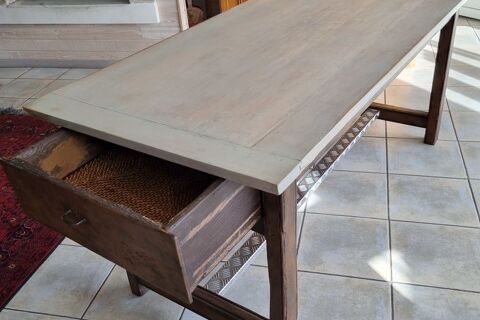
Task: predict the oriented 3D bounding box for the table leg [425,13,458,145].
[{"bbox_3d":[0.940,-0.411,2.235,0.050,0.750,0.064,16,38,31],"label":"table leg"}]

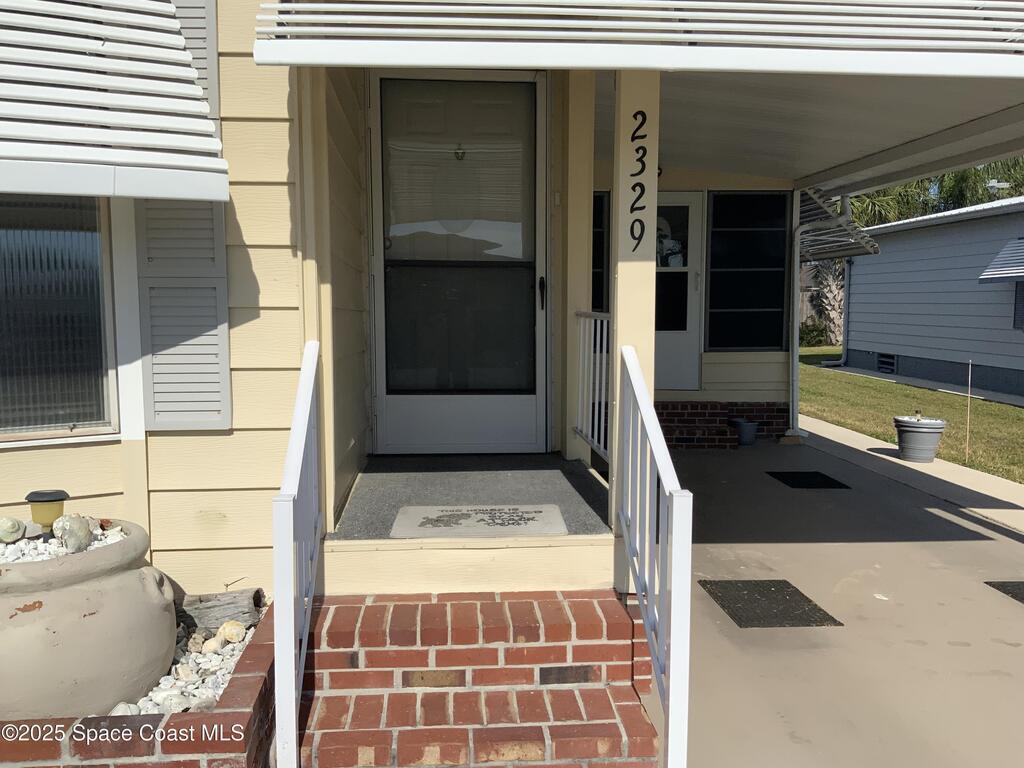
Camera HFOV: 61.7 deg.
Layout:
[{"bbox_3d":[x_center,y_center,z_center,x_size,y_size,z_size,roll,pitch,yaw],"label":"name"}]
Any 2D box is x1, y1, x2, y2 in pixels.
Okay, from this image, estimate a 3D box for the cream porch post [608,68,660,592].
[{"bbox_3d":[0.437,-0.389,3.080,0.137,2.280,0.137,0,6,-4],"label":"cream porch post"}]

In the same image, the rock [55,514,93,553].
[{"bbox_3d":[-1.199,0.412,2.348,0.093,0.095,0.092,0,6,-4],"label":"rock"}]

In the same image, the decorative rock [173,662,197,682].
[{"bbox_3d":[-0.902,0.799,2.373,0.067,0.048,0.060,0,6,-4],"label":"decorative rock"}]

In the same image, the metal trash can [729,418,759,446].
[{"bbox_3d":[2.401,0.502,8.879,0.297,0.255,0.297,0,6,0],"label":"metal trash can"}]

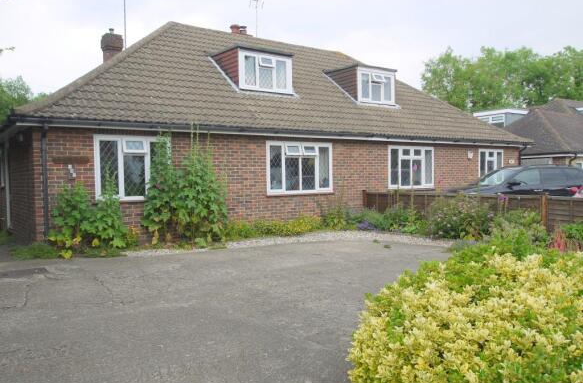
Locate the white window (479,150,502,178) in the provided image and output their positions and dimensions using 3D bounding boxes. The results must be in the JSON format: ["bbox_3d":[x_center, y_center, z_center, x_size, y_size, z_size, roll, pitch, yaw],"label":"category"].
[{"bbox_3d":[6.853,-0.814,16.160,1.485,1.250,0.100,-2,2,-35],"label":"white window"}]

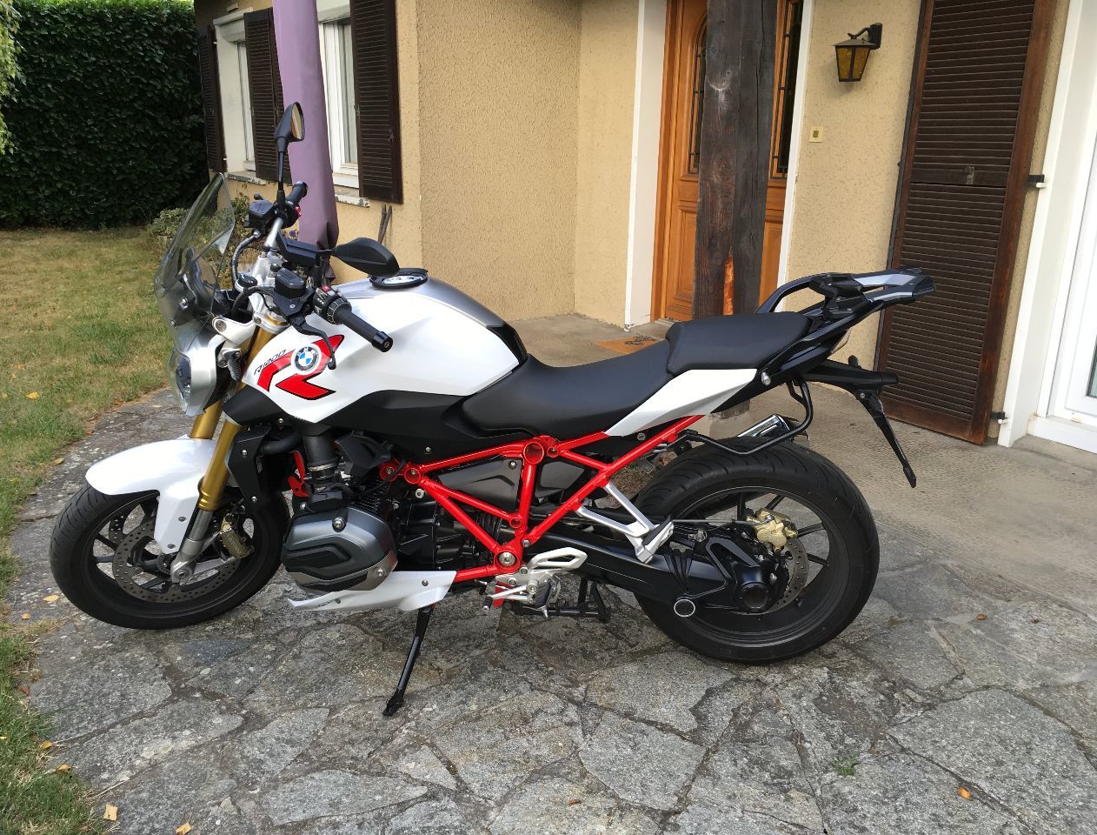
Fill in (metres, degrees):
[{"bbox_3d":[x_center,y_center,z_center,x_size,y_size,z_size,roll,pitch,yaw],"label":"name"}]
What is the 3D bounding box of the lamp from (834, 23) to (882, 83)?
[{"bbox_3d":[1.472,-1.725,4.401,0.225,0.264,0.145,-10,20,-32],"label":"lamp"}]

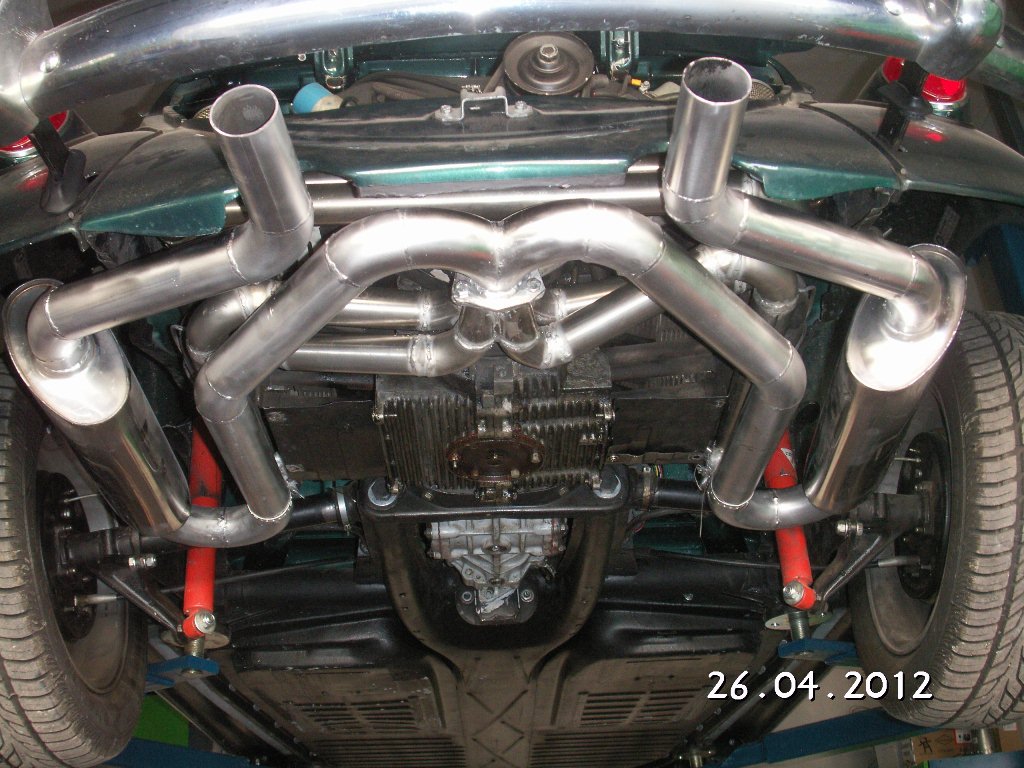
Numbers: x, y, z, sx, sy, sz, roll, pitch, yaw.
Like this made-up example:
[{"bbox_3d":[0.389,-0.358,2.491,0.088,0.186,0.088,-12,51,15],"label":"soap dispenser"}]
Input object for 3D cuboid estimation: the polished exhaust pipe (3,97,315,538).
[{"bbox_3d":[-0.396,-0.038,1.252,0.407,0.225,0.730,-2,-28,-1],"label":"polished exhaust pipe"}]

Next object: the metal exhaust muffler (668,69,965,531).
[{"bbox_3d":[0.349,-0.066,1.252,0.395,0.229,0.735,-2,-28,-1],"label":"metal exhaust muffler"}]

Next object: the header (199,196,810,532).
[{"bbox_3d":[-0.015,-0.014,1.304,0.676,0.170,0.570,-2,-28,-1],"label":"header"}]

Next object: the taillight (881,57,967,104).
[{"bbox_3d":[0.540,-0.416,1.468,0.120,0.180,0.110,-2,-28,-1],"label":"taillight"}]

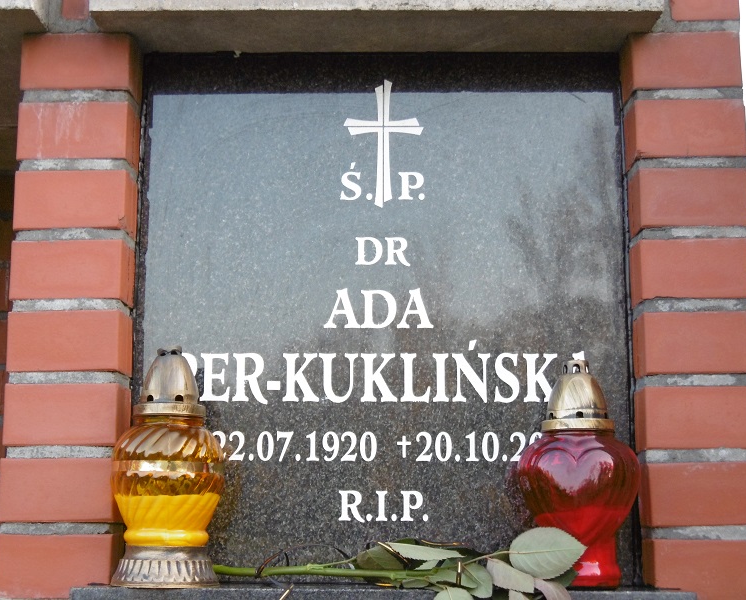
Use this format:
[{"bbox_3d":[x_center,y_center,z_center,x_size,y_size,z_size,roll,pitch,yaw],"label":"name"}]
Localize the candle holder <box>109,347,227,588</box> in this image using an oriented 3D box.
[{"bbox_3d":[-0.211,0.171,1.407,0.117,0.245,0.117,0,-10,1],"label":"candle holder"}]

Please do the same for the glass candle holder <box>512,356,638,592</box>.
[{"bbox_3d":[0.213,0.178,1.411,0.126,0.233,0.122,-2,-10,11],"label":"glass candle holder"}]

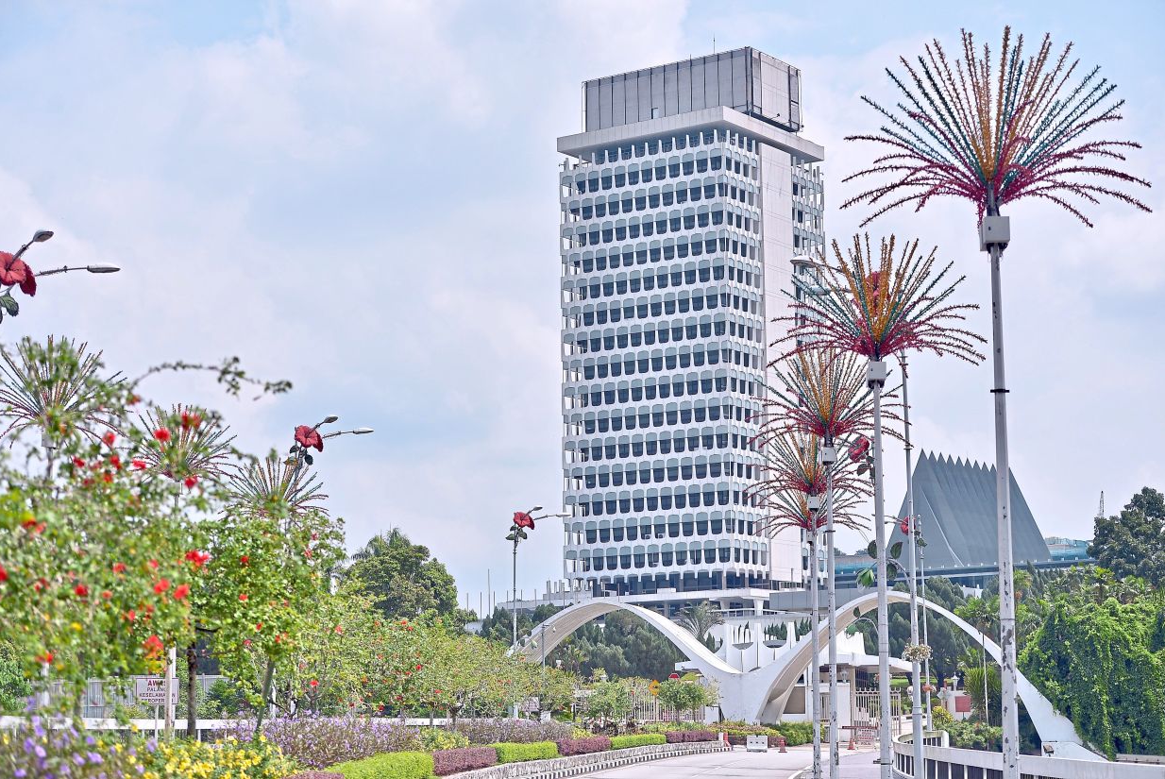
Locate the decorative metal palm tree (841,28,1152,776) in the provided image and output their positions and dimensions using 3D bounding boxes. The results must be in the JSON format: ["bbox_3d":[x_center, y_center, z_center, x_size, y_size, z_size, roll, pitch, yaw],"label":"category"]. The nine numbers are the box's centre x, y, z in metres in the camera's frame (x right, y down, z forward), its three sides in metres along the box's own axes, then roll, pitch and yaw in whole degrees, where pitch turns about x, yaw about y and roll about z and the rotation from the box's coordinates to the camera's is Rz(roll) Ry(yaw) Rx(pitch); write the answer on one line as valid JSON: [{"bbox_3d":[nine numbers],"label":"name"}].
[{"bbox_3d":[5.671,0.526,30.855,4.250,11.000,4.250,-2,-9,10],"label":"decorative metal palm tree"}]

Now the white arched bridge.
[{"bbox_3d":[12.428,20.346,162.965,47.500,11.100,3.800,-5,-10,28],"label":"white arched bridge"}]

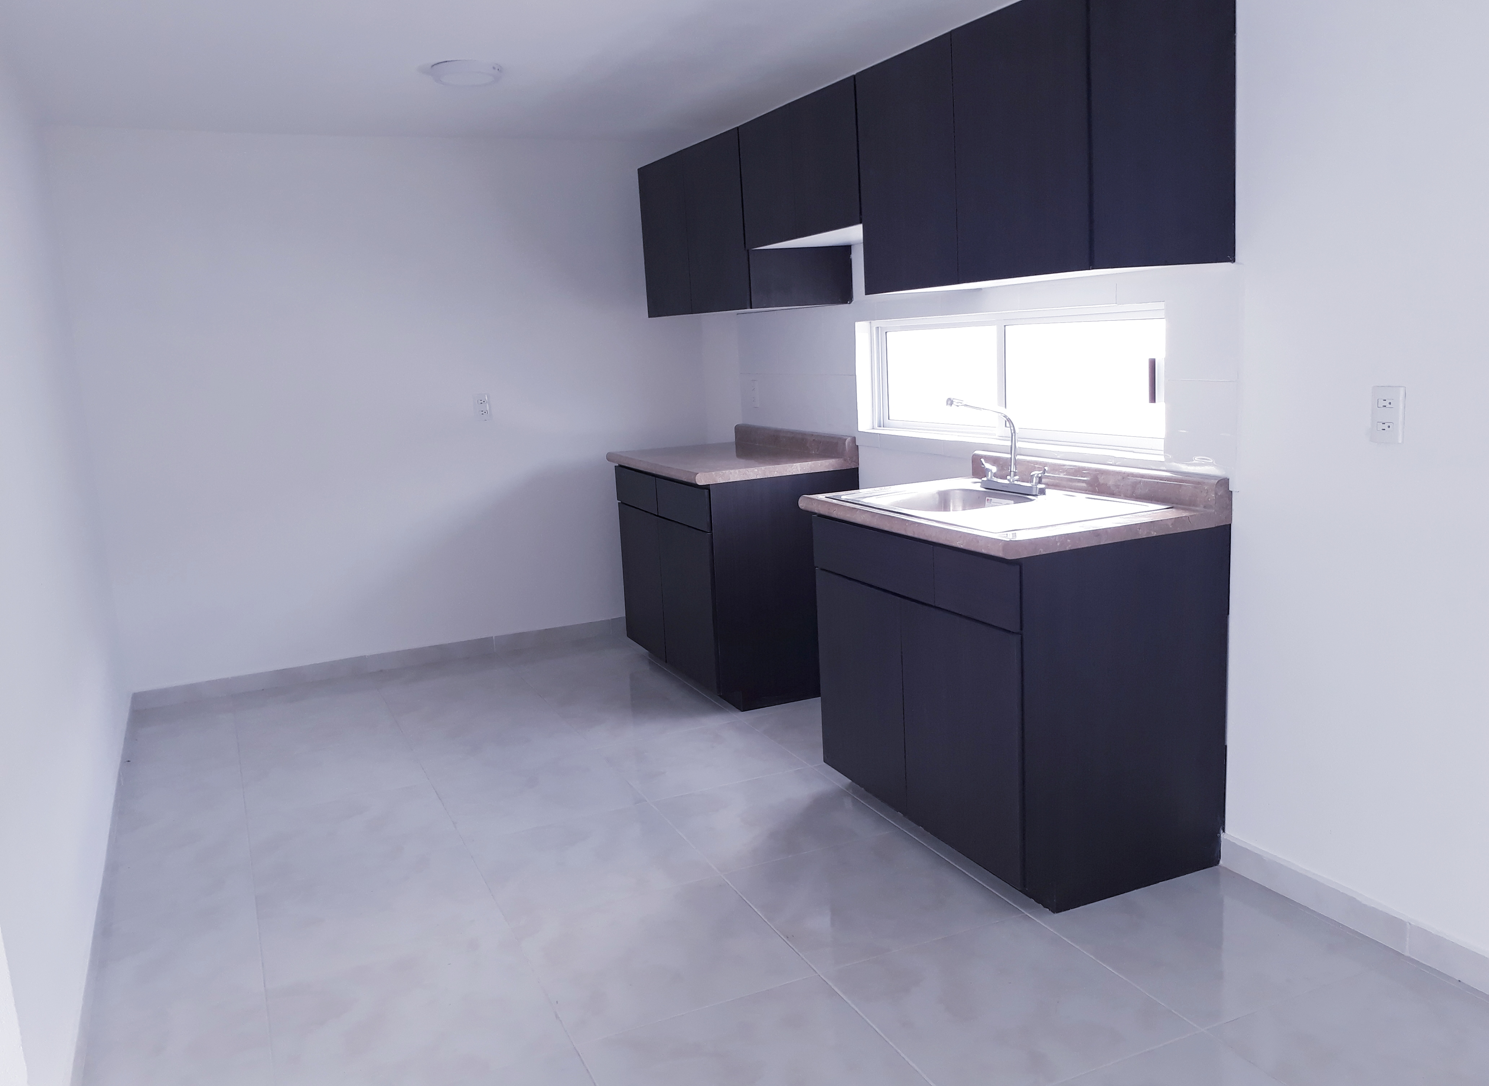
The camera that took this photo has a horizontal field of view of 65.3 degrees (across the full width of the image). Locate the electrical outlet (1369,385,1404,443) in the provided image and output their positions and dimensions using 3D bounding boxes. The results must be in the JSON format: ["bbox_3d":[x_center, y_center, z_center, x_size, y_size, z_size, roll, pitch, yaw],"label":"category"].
[{"bbox_3d":[1.334,-0.265,2.406,0.011,0.114,0.075,-8,12,-24],"label":"electrical outlet"}]

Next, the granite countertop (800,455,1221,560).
[{"bbox_3d":[0.667,-0.132,3.117,0.674,0.114,0.977,-8,12,-24],"label":"granite countertop"}]

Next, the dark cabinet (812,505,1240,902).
[{"bbox_3d":[0.713,0.358,3.218,0.626,0.890,0.973,-8,12,-24],"label":"dark cabinet"}]

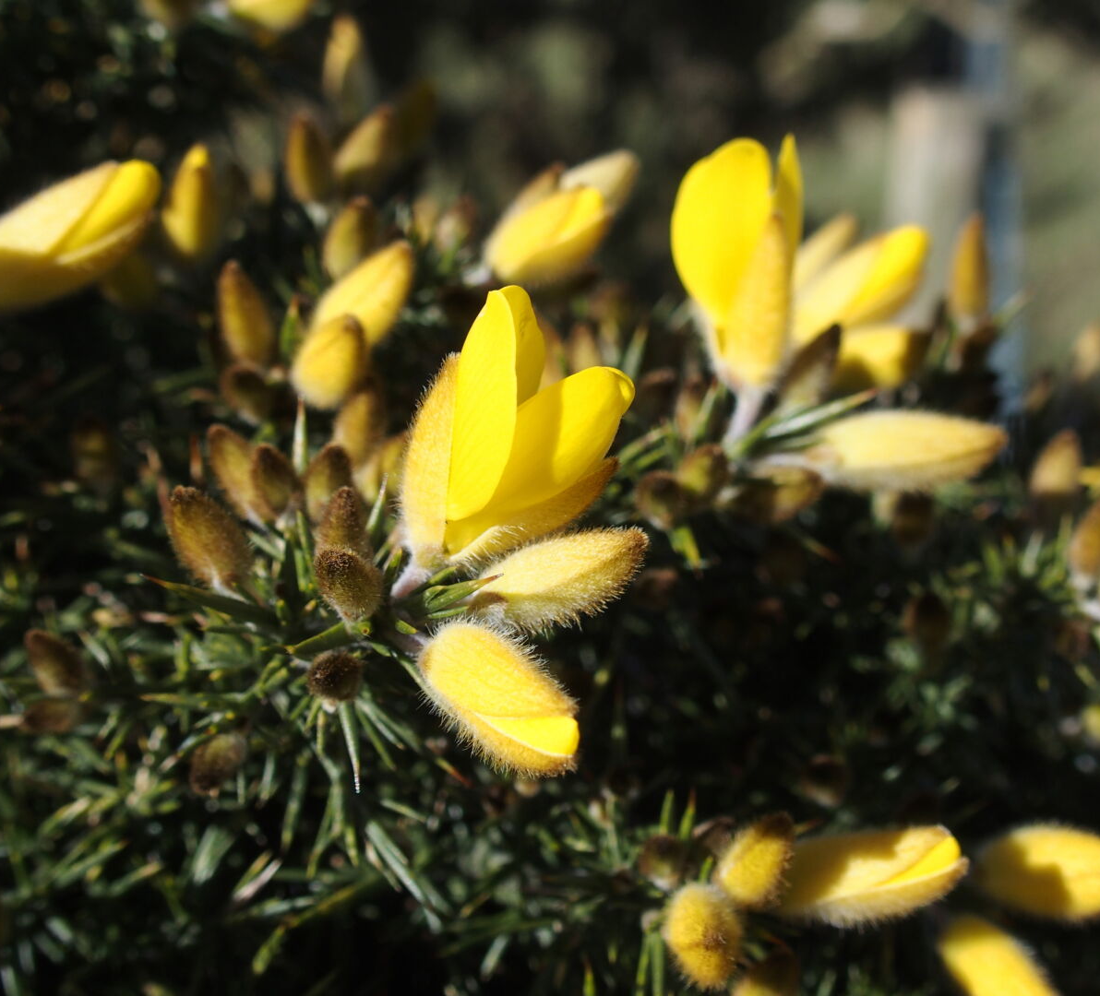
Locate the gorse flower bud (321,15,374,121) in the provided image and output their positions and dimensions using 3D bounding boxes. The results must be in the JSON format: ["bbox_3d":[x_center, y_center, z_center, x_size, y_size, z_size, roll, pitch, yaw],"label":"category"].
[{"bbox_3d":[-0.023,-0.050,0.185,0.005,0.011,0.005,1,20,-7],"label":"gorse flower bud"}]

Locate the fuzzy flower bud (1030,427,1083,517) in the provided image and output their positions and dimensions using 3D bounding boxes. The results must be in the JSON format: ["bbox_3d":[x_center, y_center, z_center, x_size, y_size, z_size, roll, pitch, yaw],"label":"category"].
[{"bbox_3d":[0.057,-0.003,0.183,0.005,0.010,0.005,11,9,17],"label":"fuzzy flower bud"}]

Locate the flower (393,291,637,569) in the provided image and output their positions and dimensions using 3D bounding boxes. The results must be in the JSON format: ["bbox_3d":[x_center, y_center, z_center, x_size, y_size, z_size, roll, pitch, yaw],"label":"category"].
[{"bbox_3d":[-0.002,-0.005,0.120,0.010,0.020,0.012,15,20,-41],"label":"flower"}]

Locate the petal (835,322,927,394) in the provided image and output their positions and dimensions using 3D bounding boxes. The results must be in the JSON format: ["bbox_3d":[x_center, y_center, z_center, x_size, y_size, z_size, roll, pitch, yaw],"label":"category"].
[{"bbox_3d":[0.030,-0.013,0.147,0.009,0.006,0.005,-9,0,18],"label":"petal"}]

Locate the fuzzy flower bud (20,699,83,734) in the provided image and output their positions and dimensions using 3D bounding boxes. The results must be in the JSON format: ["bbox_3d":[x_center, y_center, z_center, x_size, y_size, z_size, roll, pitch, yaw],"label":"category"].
[{"bbox_3d":[-0.042,0.018,0.135,0.006,0.003,0.003,-9,0,-17],"label":"fuzzy flower bud"}]

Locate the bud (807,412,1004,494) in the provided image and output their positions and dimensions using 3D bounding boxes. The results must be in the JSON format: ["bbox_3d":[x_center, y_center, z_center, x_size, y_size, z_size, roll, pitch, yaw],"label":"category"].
[{"bbox_3d":[0.029,-0.004,0.128,0.015,0.006,0.006,-2,0,6],"label":"bud"}]

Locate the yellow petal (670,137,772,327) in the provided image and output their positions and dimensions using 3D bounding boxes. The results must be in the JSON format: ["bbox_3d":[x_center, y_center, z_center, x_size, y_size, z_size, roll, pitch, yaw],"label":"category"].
[{"bbox_3d":[0.014,-0.022,0.132,0.008,0.016,0.004,1,6,11],"label":"yellow petal"}]

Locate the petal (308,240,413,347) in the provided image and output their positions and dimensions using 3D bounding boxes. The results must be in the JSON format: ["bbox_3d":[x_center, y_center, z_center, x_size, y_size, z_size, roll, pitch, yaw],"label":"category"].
[{"bbox_3d":[-0.018,-0.019,0.150,0.006,0.013,0.006,43,9,0],"label":"petal"}]

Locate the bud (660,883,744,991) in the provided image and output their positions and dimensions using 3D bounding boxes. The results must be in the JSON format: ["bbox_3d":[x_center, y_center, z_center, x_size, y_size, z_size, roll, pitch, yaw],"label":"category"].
[{"bbox_3d":[0.011,0.031,0.115,0.005,0.007,0.011,-12,9,-16],"label":"bud"}]

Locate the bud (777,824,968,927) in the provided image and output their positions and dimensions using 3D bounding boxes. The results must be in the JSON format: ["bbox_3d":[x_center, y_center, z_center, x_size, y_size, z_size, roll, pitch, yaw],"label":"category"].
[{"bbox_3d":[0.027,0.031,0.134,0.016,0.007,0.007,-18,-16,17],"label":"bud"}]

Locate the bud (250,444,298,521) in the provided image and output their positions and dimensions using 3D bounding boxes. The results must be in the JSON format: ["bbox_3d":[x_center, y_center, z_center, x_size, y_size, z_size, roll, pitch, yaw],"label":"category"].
[{"bbox_3d":[-0.022,-0.001,0.127,0.003,0.007,0.003,-16,21,0],"label":"bud"}]

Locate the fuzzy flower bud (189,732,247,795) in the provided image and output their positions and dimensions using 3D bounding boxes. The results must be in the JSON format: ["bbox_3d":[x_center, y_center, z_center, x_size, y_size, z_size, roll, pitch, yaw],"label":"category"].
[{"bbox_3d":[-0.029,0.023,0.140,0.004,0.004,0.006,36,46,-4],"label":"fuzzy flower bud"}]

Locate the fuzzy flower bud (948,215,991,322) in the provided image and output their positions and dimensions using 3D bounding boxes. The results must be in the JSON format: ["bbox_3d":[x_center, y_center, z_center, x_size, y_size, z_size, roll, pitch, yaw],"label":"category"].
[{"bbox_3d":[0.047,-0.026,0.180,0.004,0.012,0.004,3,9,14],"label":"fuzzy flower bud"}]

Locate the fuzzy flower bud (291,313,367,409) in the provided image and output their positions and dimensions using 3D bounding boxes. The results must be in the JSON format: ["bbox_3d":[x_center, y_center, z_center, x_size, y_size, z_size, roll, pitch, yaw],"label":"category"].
[{"bbox_3d":[-0.022,-0.013,0.157,0.006,0.010,0.006,25,26,-9],"label":"fuzzy flower bud"}]

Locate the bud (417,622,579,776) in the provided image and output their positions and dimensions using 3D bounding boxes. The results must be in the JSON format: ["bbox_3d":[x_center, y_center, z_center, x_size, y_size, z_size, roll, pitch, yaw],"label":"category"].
[{"bbox_3d":[-0.004,0.014,0.110,0.014,0.007,0.006,41,0,19],"label":"bud"}]

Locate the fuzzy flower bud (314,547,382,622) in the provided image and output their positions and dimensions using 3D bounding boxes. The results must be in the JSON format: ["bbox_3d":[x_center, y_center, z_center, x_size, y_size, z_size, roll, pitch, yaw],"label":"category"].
[{"bbox_3d":[-0.014,0.006,0.111,0.004,0.006,0.004,-27,46,0],"label":"fuzzy flower bud"}]

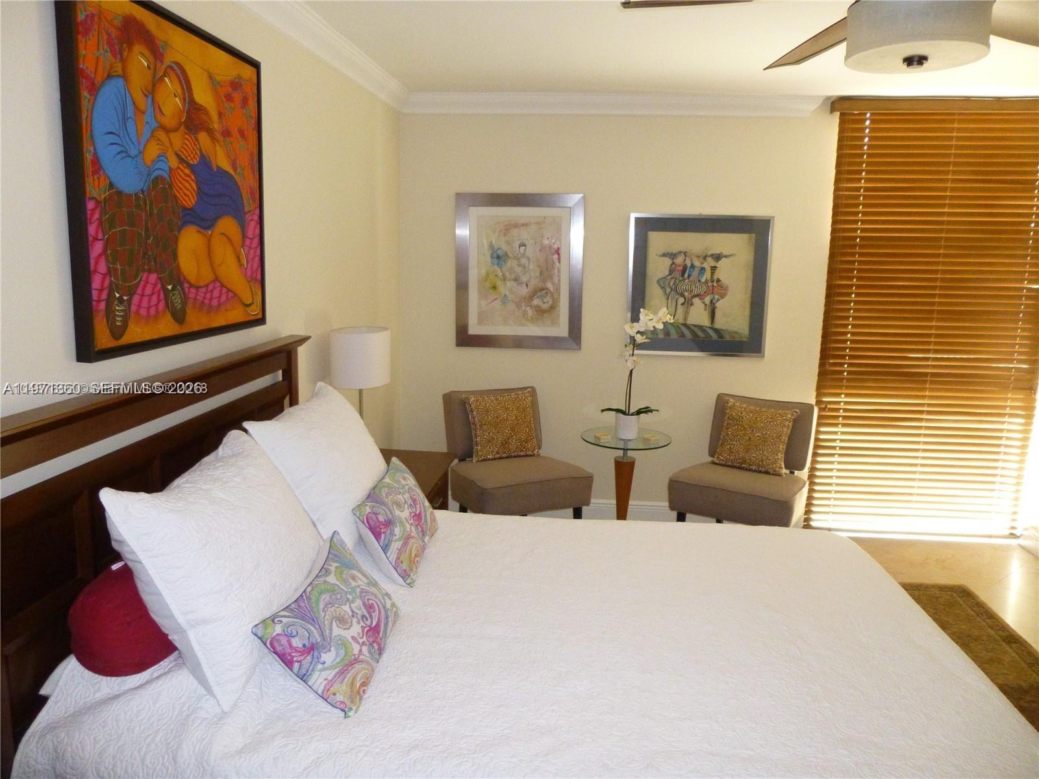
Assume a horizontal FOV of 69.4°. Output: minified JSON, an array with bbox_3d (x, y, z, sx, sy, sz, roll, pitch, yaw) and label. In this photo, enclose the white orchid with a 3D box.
[{"bbox_3d":[0.603,-0.129,3.878,0.353,0.557,0.220,2,10,5],"label":"white orchid"}]

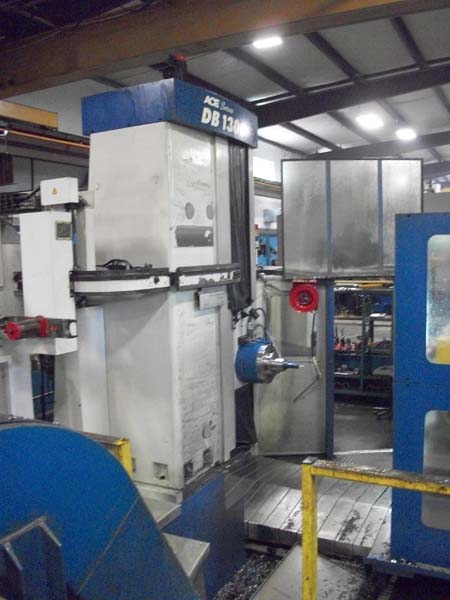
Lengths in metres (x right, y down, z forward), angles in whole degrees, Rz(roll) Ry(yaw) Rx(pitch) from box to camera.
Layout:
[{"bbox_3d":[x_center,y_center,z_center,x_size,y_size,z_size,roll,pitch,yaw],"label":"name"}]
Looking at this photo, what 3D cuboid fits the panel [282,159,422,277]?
[{"bbox_3d":[1.477,-0.948,6.400,1.615,1.361,0.050,-2,6,-2],"label":"panel"}]

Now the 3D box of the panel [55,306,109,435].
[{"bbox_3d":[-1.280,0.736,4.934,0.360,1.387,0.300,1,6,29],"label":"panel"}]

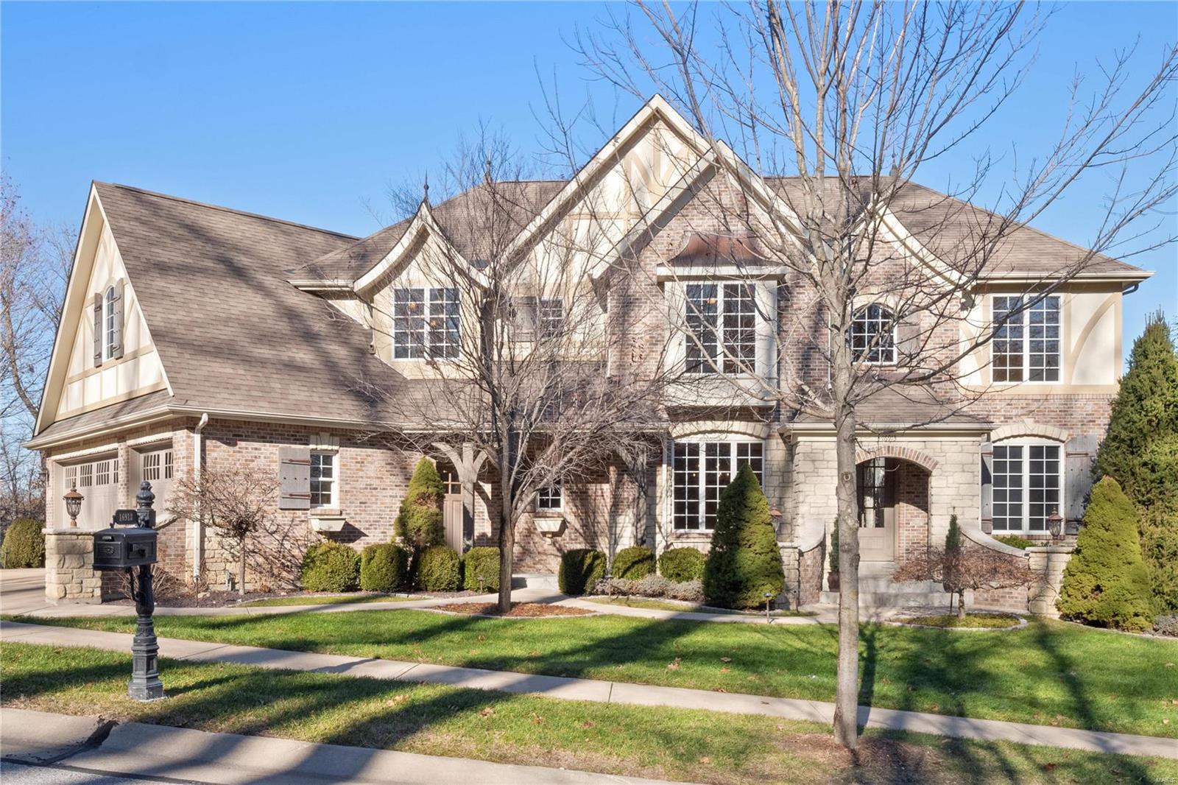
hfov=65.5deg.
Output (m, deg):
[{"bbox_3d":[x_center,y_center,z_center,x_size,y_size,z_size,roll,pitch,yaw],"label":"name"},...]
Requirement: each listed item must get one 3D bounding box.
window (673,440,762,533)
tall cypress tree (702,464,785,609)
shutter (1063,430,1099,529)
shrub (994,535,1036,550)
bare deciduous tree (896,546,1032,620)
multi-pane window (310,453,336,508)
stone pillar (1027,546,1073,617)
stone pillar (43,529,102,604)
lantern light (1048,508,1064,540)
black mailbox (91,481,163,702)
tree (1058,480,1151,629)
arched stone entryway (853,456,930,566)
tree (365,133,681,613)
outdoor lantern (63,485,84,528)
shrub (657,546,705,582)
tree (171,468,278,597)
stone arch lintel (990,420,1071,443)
[{"bbox_3d":[2.534,1.803,17.950,1.770,1.800,0.140,0,-2,0],"label":"window"},{"bbox_3d":[2.701,2.523,16.000,1.380,2.500,1.380,0,-2,0],"label":"tall cypress tree"},{"bbox_3d":[9.865,1.797,18.350,0.660,1.960,0.060,0,-2,0],"label":"shutter"},{"bbox_3d":[8.115,3.111,17.500,0.880,0.780,0.850,0,-2,0],"label":"shrub"},{"bbox_3d":[6.920,3.496,16.900,2.550,1.380,2.400,0,-2,1],"label":"bare deciduous tree"},{"bbox_3d":[-4.887,1.603,16.800,0.560,1.060,0.130,2,-3,-41],"label":"multi-pane window"},{"bbox_3d":[9.194,3.726,18.100,0.760,1.370,0.760,0,-2,1],"label":"stone pillar"},{"bbox_3d":[-9.068,3.048,16.100,0.760,1.290,0.760,2,-2,-43],"label":"stone pillar"},{"bbox_3d":[8.363,2.372,16.400,0.300,0.610,0.300,0,-2,0],"label":"lantern light"},{"bbox_3d":[-3.480,1.557,7.020,0.260,1.680,0.580,0,-3,9],"label":"black mailbox"},{"bbox_3d":[9.817,3.040,17.400,1.820,2.850,1.820,0,-2,1],"label":"tree"},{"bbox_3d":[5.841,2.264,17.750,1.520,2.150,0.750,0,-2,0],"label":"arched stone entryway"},{"bbox_3d":[-1.164,-0.358,16.200,5.600,8.450,5.200,0,-2,1],"label":"tree"},{"bbox_3d":[-9.068,1.997,16.100,0.370,0.770,0.370,2,-2,-43],"label":"outdoor lantern"},{"bbox_3d":[2.010,3.757,19.900,1.020,0.860,1.020,0,-2,1],"label":"shrub"},{"bbox_3d":[-5.961,2.290,15.000,1.720,2.100,1.650,0,-2,0],"label":"tree"},{"bbox_3d":[8.745,0.766,18.150,1.550,0.460,0.180,0,0,2],"label":"stone arch lintel"}]

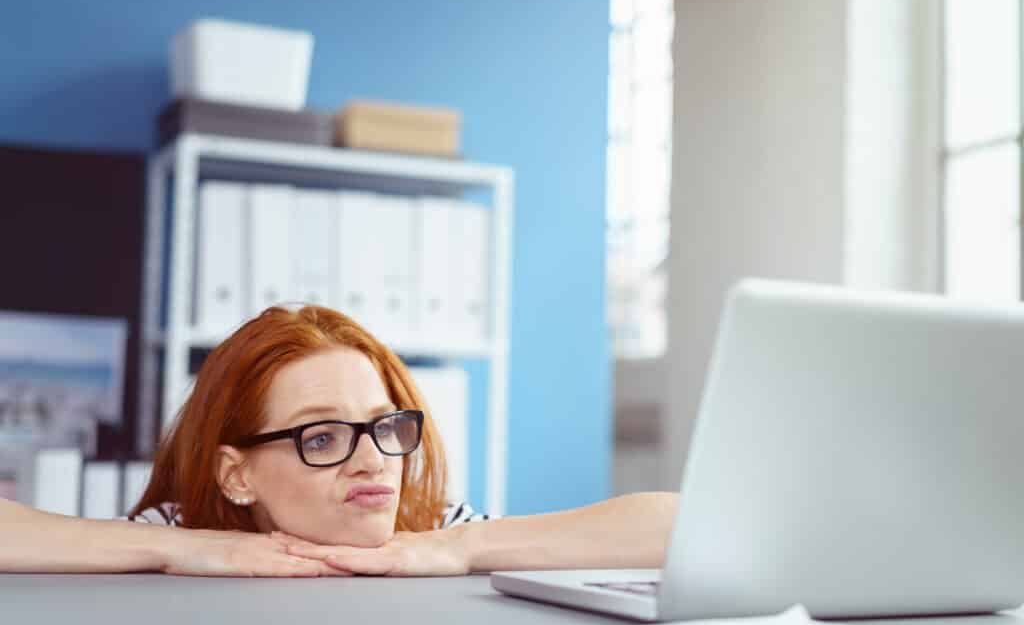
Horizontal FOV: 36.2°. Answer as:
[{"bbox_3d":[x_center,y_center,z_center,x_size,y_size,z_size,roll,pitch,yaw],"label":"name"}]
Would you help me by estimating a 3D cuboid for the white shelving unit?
[{"bbox_3d":[-0.421,0.372,3.477,0.768,1.430,0.275,3,-5,-25],"label":"white shelving unit"}]

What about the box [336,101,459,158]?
[{"bbox_3d":[-0.262,-0.395,3.556,0.257,0.121,0.171,3,-4,-19],"label":"box"}]

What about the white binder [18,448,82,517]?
[{"bbox_3d":[-0.972,0.442,3.251,0.083,0.315,0.275,3,-5,-25],"label":"white binder"}]

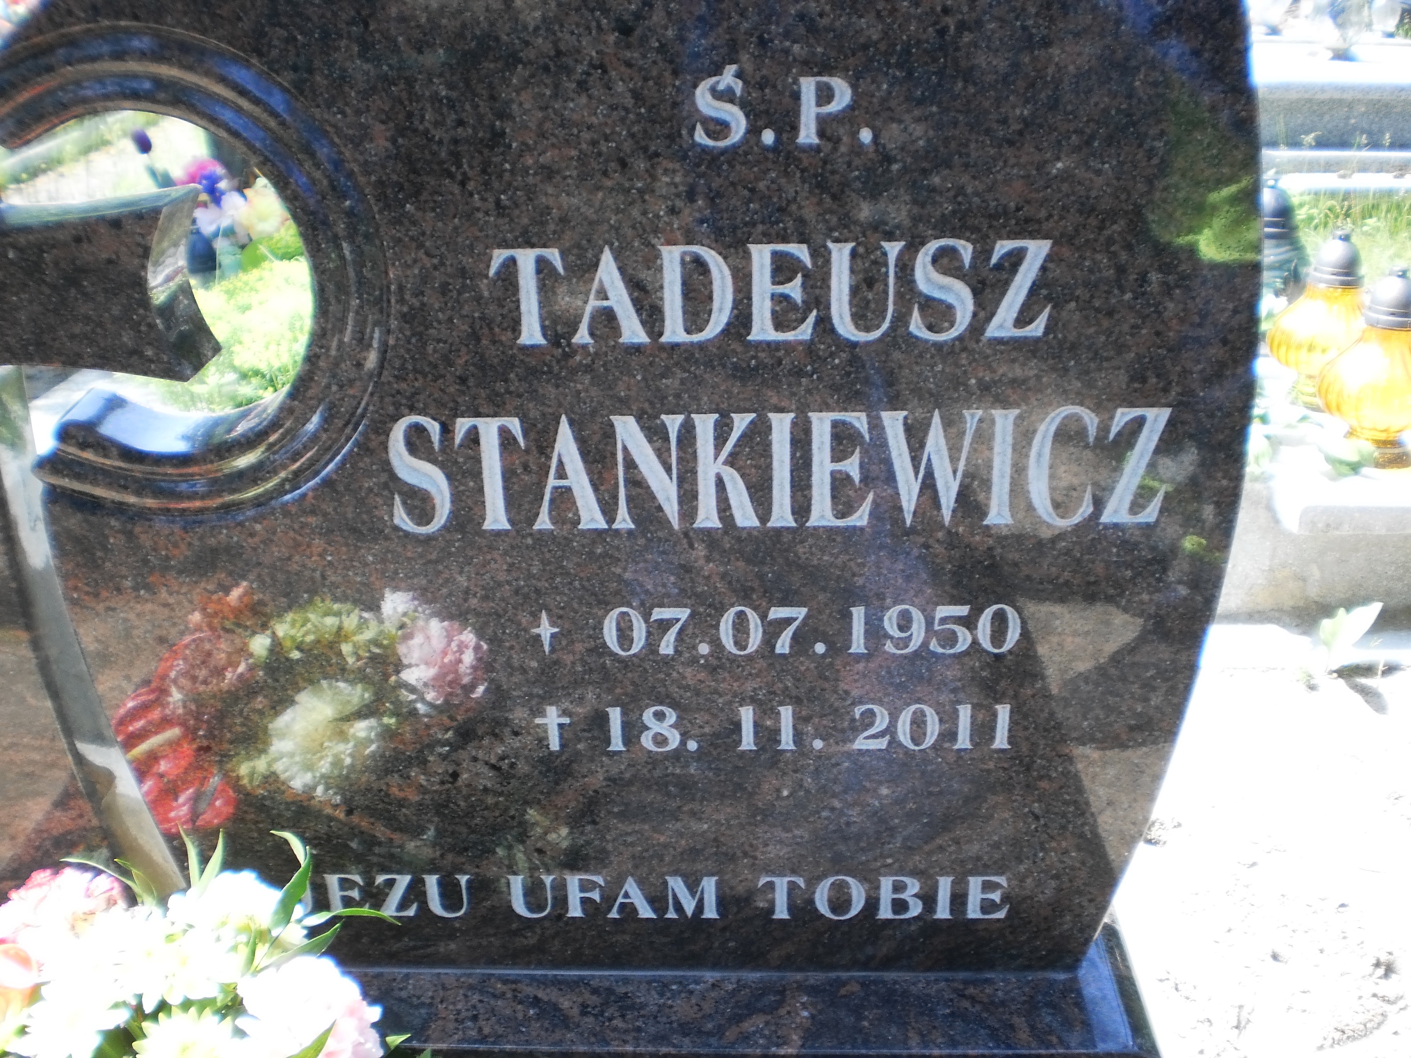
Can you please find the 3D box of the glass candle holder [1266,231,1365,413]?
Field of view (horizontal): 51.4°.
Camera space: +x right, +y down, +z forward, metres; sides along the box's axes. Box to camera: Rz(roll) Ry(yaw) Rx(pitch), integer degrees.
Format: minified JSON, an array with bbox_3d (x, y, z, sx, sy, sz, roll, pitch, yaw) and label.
[{"bbox_3d":[0.973,-0.328,2.280,0.176,0.272,0.176,0,19,3],"label":"glass candle holder"}]

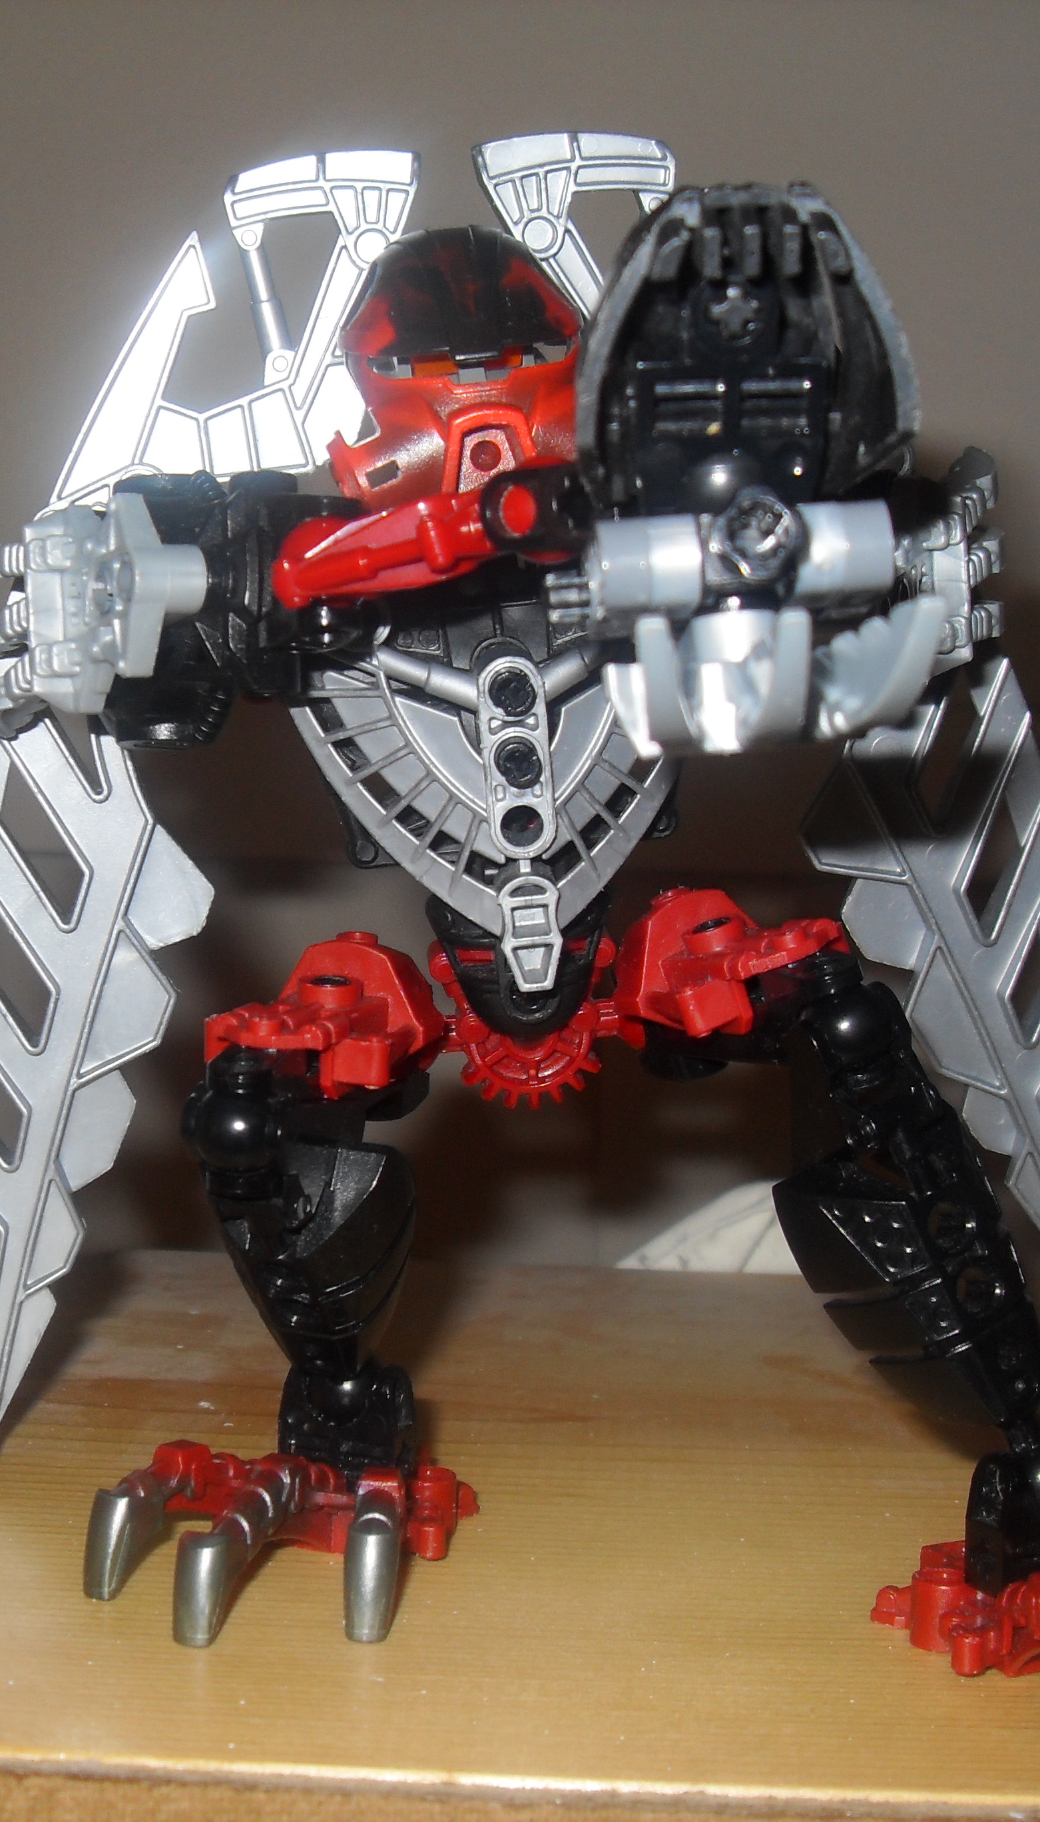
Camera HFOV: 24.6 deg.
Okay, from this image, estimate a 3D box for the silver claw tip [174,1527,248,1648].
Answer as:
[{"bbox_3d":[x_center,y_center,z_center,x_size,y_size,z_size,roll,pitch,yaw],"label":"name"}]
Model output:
[{"bbox_3d":[-0.039,0.084,0.297,0.008,0.015,0.009,6,5,20],"label":"silver claw tip"}]

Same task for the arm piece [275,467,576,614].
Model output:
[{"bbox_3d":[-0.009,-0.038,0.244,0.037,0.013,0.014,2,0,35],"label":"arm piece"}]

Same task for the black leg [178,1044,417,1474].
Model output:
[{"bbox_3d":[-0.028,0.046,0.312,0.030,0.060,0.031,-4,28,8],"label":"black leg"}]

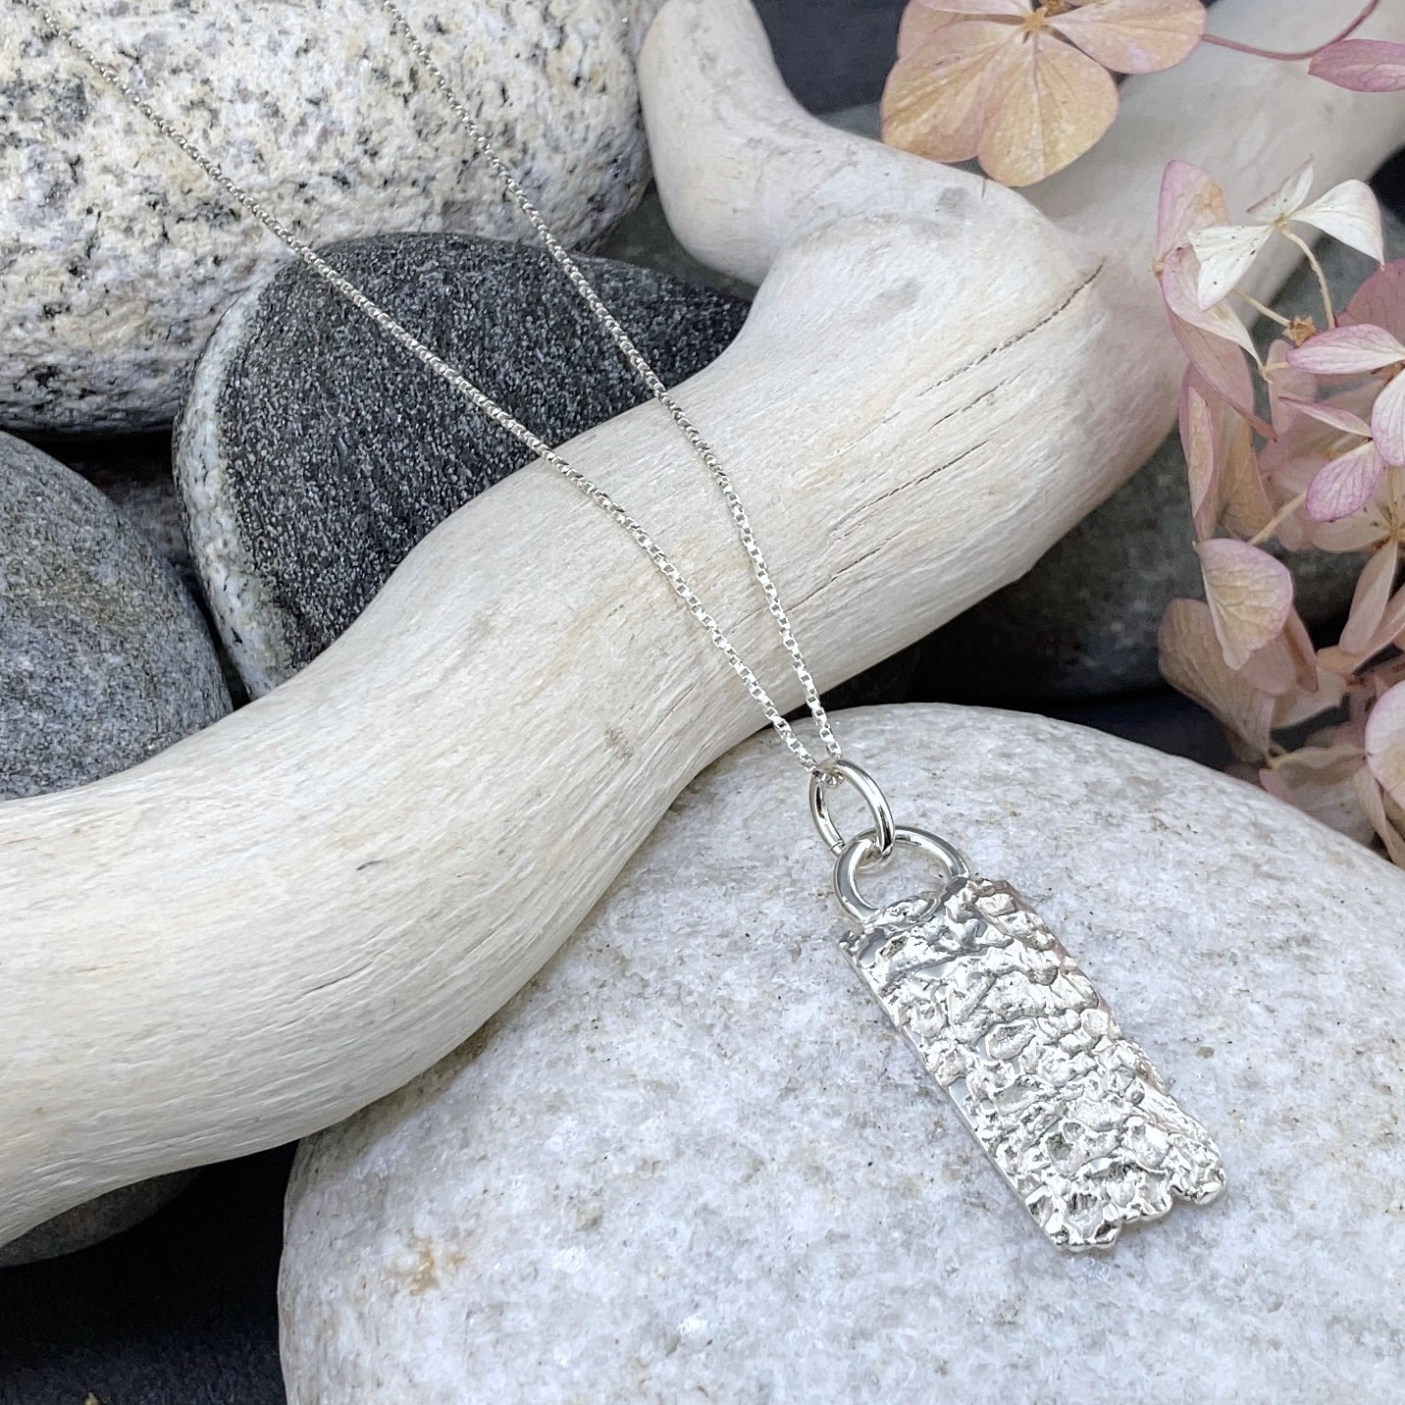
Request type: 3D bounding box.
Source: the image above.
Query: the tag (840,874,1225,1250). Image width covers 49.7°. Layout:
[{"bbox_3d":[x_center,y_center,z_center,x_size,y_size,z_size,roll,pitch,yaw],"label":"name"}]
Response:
[{"bbox_3d":[0.023,0.025,0.108,0.014,0.002,0.027,-17,48,-19],"label":"tag"}]

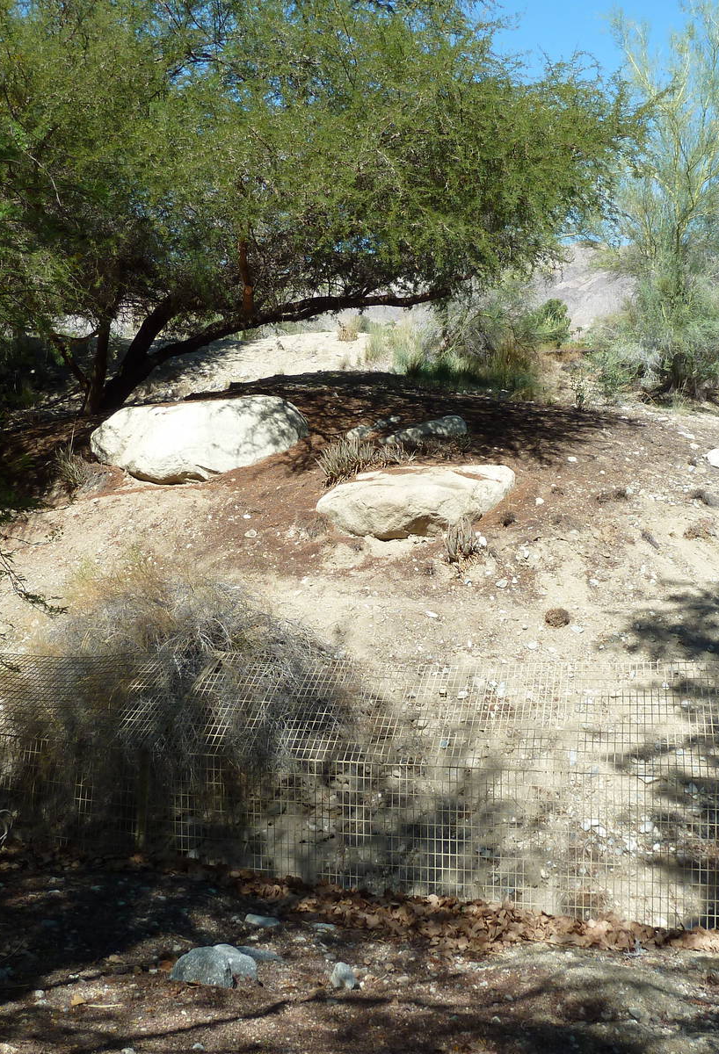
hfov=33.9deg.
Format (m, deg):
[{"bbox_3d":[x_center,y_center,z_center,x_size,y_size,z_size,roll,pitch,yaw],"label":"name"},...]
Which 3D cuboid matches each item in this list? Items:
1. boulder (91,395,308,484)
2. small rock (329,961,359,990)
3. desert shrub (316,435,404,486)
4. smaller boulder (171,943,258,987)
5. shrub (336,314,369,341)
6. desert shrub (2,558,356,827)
[{"bbox_3d":[-1.159,-0.618,8.600,1.550,0.660,0.950,0,2,-8],"label":"boulder"},{"bbox_3d":[-0.045,1.357,3.560,0.083,0.070,0.075,0,2,-1],"label":"small rock"},{"bbox_3d":[0.004,-0.459,8.200,0.600,0.320,0.450,0,2,0],"label":"desert shrub"},{"bbox_3d":[-0.446,1.353,3.630,0.265,0.115,0.190,0,2,-7],"label":"smaller boulder"},{"bbox_3d":[-0.094,-2.628,15.500,0.430,0.360,0.400,0,2,0],"label":"shrub"},{"bbox_3d":[-0.702,0.605,4.900,1.430,1.020,1.200,0,2,-8],"label":"desert shrub"}]

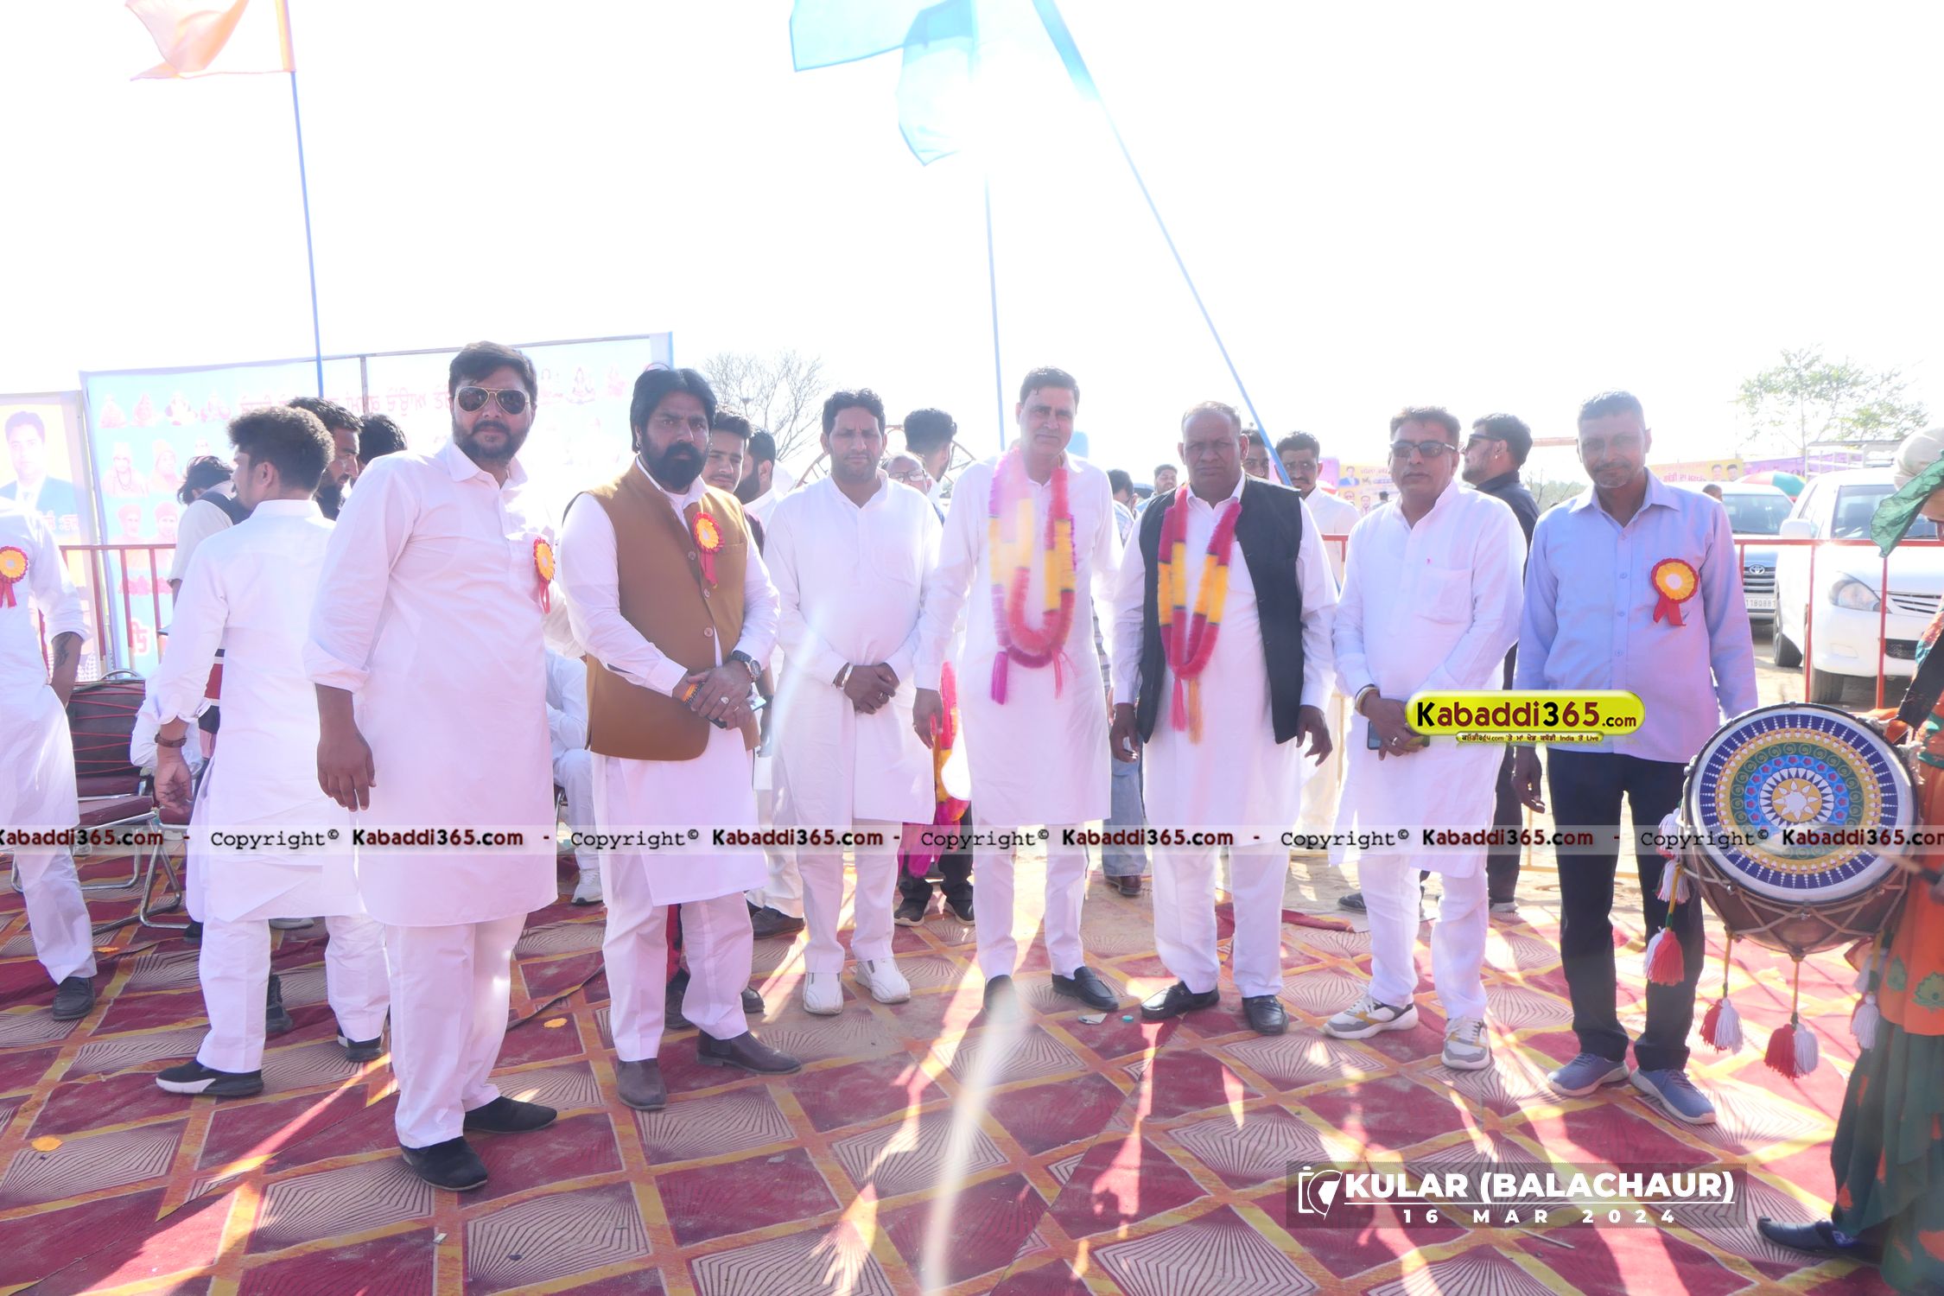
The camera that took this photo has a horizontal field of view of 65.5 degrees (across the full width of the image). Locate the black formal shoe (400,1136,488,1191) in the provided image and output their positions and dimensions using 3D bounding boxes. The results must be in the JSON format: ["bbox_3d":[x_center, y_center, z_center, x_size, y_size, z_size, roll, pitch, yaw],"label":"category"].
[{"bbox_3d":[-1.157,1.074,3.306,0.105,0.108,0.280,-5,7,-42],"label":"black formal shoe"}]

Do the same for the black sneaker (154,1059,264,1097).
[{"bbox_3d":[-1.880,1.033,3.726,0.275,0.110,0.102,0,6,3],"label":"black sneaker"}]

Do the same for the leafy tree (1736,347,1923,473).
[{"bbox_3d":[22.762,-5.208,40.000,5.100,5.580,5.100,0,5,0],"label":"leafy tree"}]

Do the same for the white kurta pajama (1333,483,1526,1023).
[{"bbox_3d":[1.216,0.294,4.015,0.540,1.458,0.390,3,7,29],"label":"white kurta pajama"}]

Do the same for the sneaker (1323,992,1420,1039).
[{"bbox_3d":[1.111,0.985,4.194,0.290,0.115,0.106,-3,6,-28],"label":"sneaker"}]

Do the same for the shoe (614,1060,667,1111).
[{"bbox_3d":[-0.817,1.028,3.725,0.105,0.120,0.285,-1,6,-14],"label":"shoe"}]

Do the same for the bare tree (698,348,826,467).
[{"bbox_3d":[-6.485,-6.322,48.000,4.700,6.260,4.700,0,5,0],"label":"bare tree"}]

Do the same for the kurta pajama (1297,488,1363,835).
[{"bbox_3d":[1.442,0.009,6.600,0.540,1.460,0.340,1,6,13],"label":"kurta pajama"}]

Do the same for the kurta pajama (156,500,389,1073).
[{"bbox_3d":[-1.738,0.346,3.764,0.420,1.419,0.510,5,8,40],"label":"kurta pajama"}]

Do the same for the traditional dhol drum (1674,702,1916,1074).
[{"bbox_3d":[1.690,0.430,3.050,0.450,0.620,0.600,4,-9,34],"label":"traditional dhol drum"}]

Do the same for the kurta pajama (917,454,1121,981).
[{"bbox_3d":[0.133,0.216,4.353,0.600,1.541,0.340,-1,6,-12],"label":"kurta pajama"}]

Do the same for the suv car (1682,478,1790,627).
[{"bbox_3d":[9.070,-1.095,18.045,1.800,1.800,4.600,2,6,20],"label":"suv car"}]

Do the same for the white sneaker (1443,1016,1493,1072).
[{"bbox_3d":[1.312,1.004,3.995,0.108,0.115,0.285,1,6,15],"label":"white sneaker"}]

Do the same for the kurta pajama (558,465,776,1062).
[{"bbox_3d":[-0.754,0.302,3.745,0.560,1.505,0.400,-4,7,-36],"label":"kurta pajama"}]

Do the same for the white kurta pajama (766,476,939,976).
[{"bbox_3d":[-0.346,0.243,4.386,0.520,1.473,0.360,-2,6,-13],"label":"white kurta pajama"}]

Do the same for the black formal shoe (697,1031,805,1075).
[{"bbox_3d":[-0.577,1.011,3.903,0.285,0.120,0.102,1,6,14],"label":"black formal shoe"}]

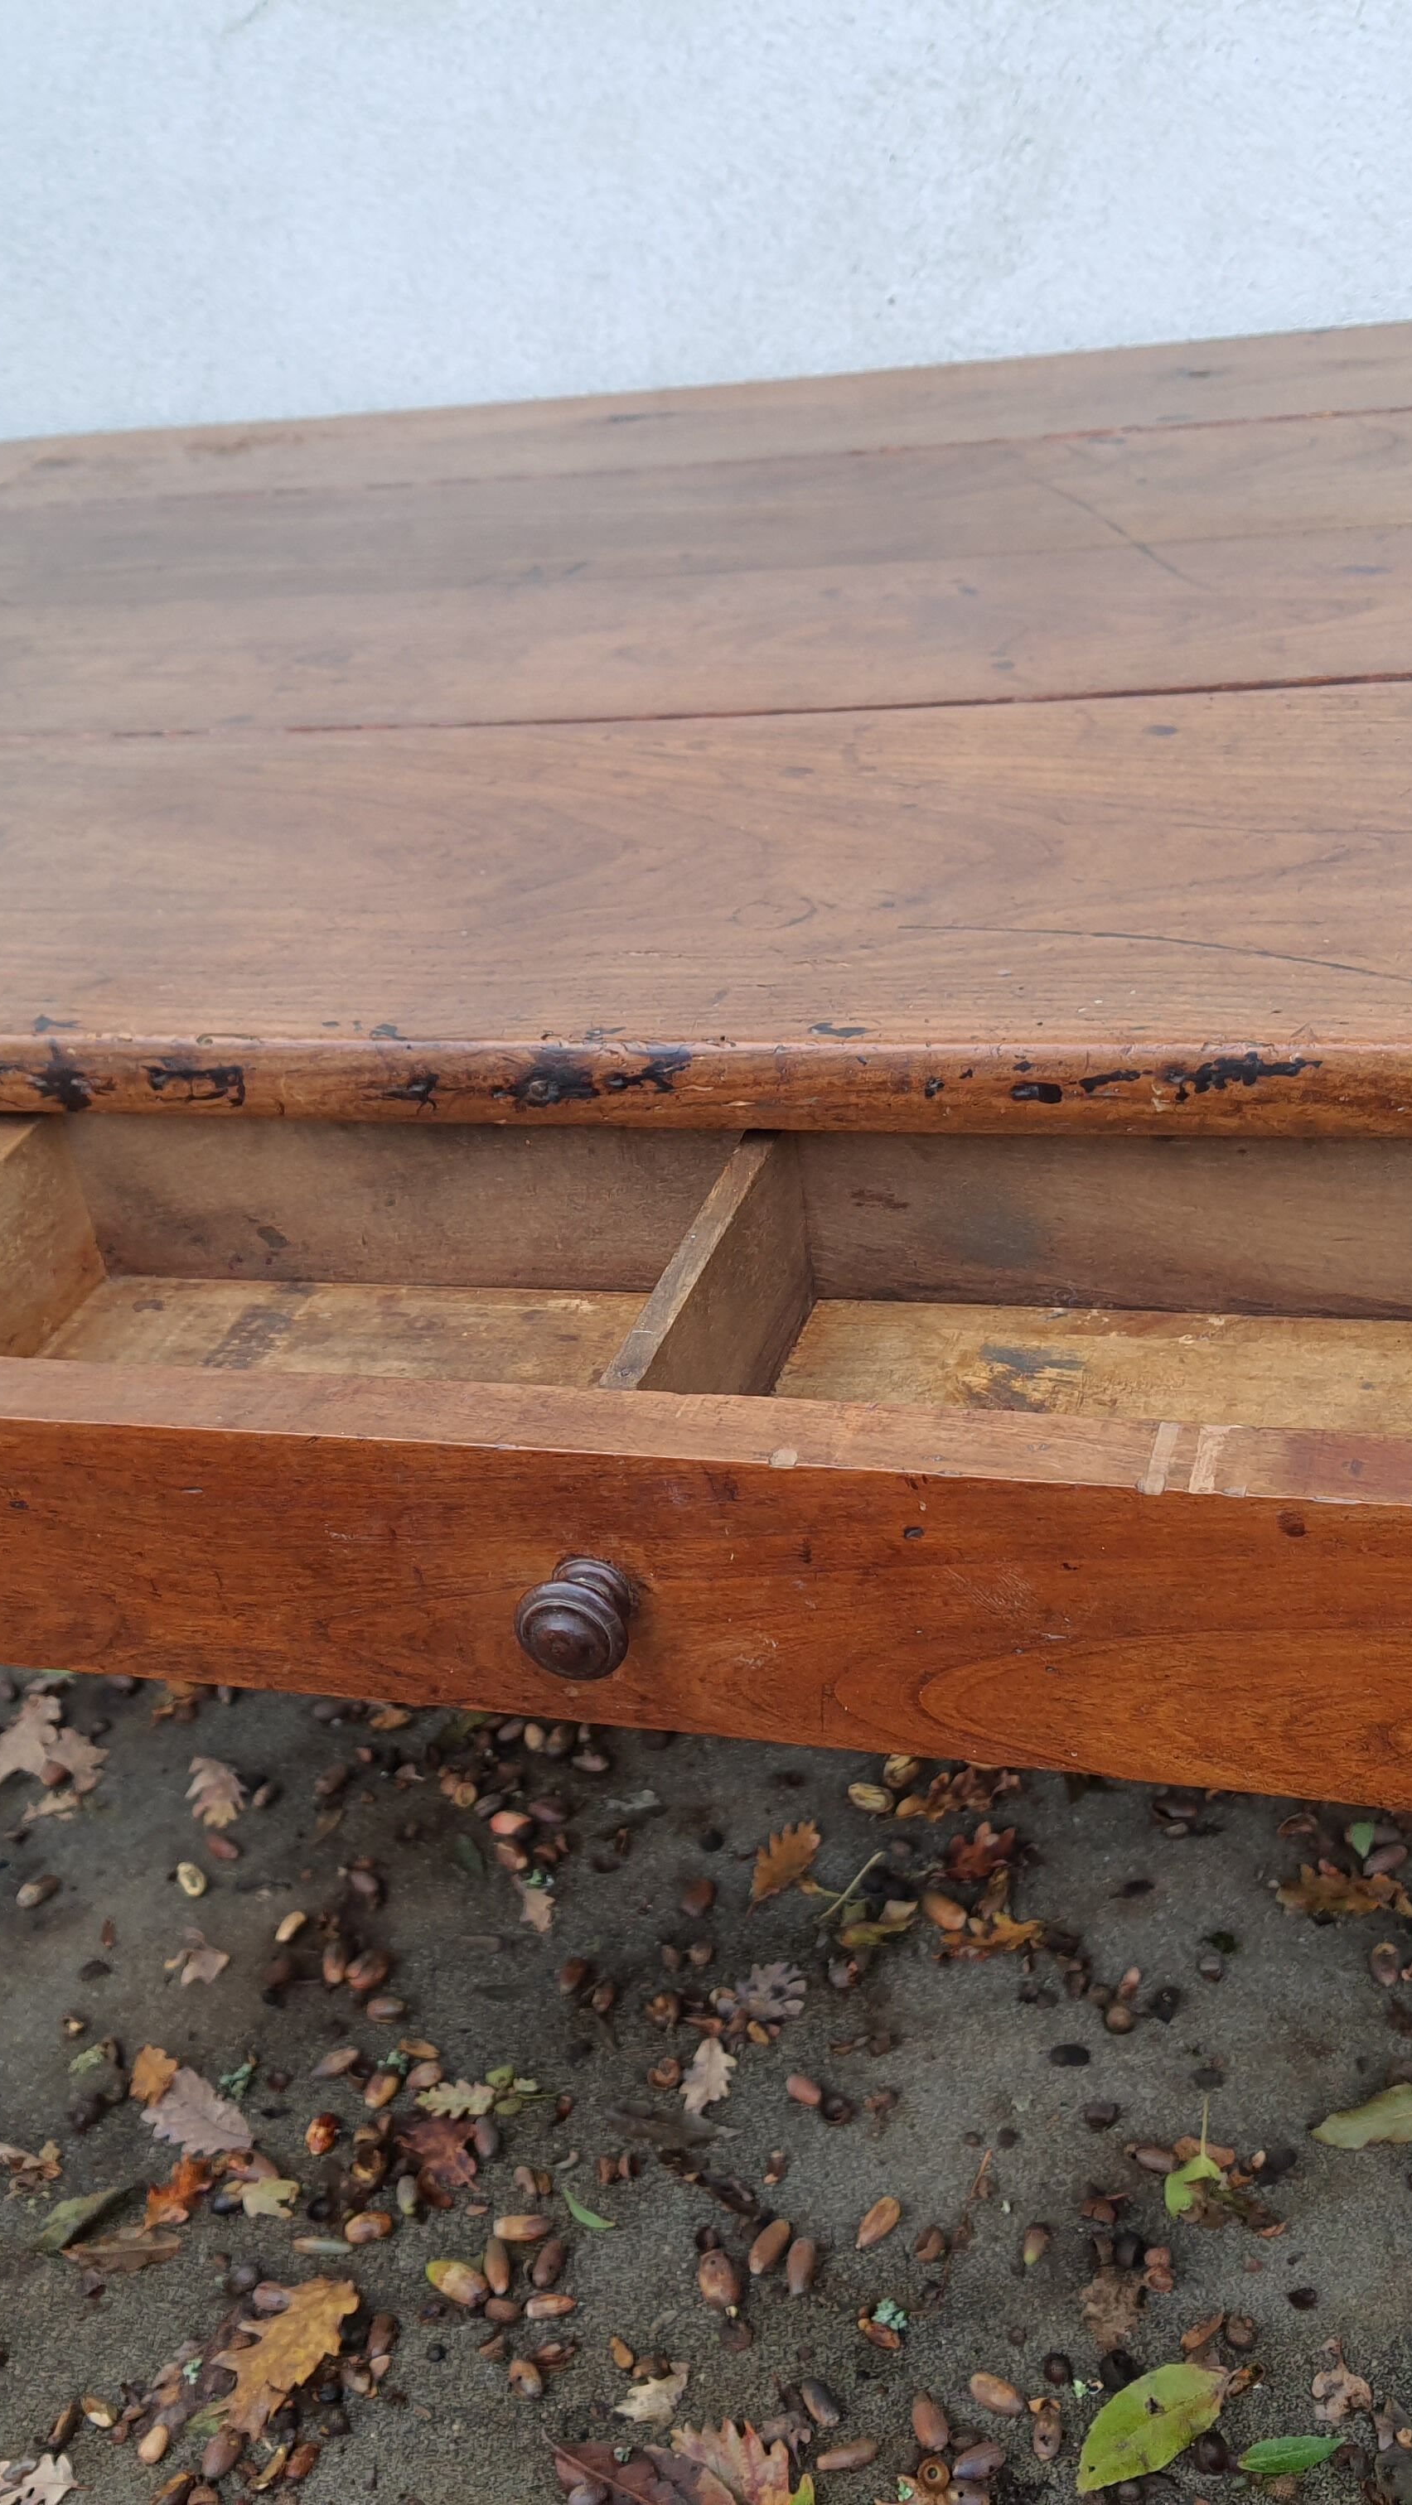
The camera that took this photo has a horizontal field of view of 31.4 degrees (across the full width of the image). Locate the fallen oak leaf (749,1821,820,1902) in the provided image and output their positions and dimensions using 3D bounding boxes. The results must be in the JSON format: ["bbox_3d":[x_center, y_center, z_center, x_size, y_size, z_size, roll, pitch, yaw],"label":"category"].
[{"bbox_3d":[0.045,0.349,1.443,0.032,0.014,0.066,9,36,29],"label":"fallen oak leaf"}]

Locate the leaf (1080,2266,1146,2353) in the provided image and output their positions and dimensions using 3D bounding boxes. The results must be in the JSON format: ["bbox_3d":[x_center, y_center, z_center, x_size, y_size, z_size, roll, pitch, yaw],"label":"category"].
[{"bbox_3d":[0.192,0.497,1.182,0.031,0.016,0.040,5,34,23],"label":"leaf"}]

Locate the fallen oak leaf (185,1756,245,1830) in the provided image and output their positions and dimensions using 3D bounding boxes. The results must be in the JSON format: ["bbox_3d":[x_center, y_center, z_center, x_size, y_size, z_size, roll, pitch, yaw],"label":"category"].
[{"bbox_3d":[-0.307,0.336,1.567,0.033,0.014,0.071,-17,31,-11],"label":"fallen oak leaf"}]

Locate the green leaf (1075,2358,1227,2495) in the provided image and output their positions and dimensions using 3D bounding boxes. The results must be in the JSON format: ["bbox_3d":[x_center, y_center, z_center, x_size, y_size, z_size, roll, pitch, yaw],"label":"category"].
[{"bbox_3d":[0.195,0.522,1.112,0.085,0.014,0.042,-25,34,-24],"label":"green leaf"}]

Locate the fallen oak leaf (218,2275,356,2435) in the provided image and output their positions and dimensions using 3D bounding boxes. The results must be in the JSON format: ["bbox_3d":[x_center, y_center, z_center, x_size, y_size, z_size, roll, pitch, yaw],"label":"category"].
[{"bbox_3d":[-0.207,0.536,1.229,0.055,0.018,0.090,17,40,37],"label":"fallen oak leaf"}]

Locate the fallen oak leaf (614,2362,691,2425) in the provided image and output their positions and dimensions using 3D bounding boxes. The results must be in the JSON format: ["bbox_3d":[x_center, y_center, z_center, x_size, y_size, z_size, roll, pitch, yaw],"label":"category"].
[{"bbox_3d":[-0.021,0.530,1.163,0.038,0.012,0.027,-32,37,-33],"label":"fallen oak leaf"}]

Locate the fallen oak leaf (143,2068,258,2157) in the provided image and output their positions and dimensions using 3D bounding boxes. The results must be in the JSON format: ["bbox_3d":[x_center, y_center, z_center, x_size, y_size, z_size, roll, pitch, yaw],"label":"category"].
[{"bbox_3d":[-0.276,0.471,1.362,0.040,0.012,0.079,-32,37,-33],"label":"fallen oak leaf"}]

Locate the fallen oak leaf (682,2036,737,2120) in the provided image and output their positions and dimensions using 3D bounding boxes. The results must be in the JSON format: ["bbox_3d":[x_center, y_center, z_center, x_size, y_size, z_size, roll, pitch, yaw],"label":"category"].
[{"bbox_3d":[0.002,0.434,1.319,0.026,0.010,0.052,1,32,18],"label":"fallen oak leaf"}]

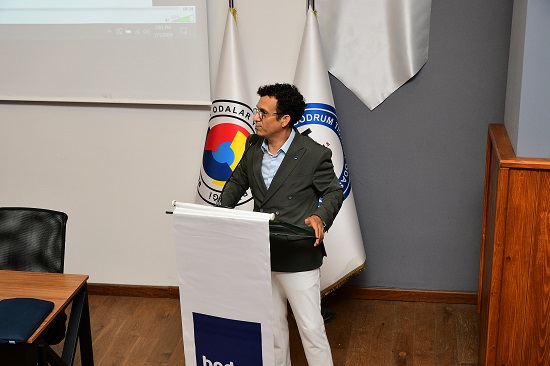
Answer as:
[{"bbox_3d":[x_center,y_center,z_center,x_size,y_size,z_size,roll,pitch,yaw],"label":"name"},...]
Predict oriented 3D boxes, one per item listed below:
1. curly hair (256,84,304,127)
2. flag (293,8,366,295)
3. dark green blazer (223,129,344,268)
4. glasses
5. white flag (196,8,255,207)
[{"bbox_3d":[0.027,-0.388,4.301,0.240,0.215,0.195,-5,17,-26],"label":"curly hair"},{"bbox_3d":[0.275,-0.140,5.387,0.540,1.855,0.380,0,17,2],"label":"flag"},{"bbox_3d":[0.033,0.095,4.401,0.570,0.740,0.400,10,20,30],"label":"dark green blazer"},{"bbox_3d":[-0.015,-0.343,4.314,0.145,0.047,0.140,-4,17,-24],"label":"glasses"},{"bbox_3d":[-0.275,-0.156,5.379,0.500,1.819,0.380,2,18,10],"label":"white flag"}]

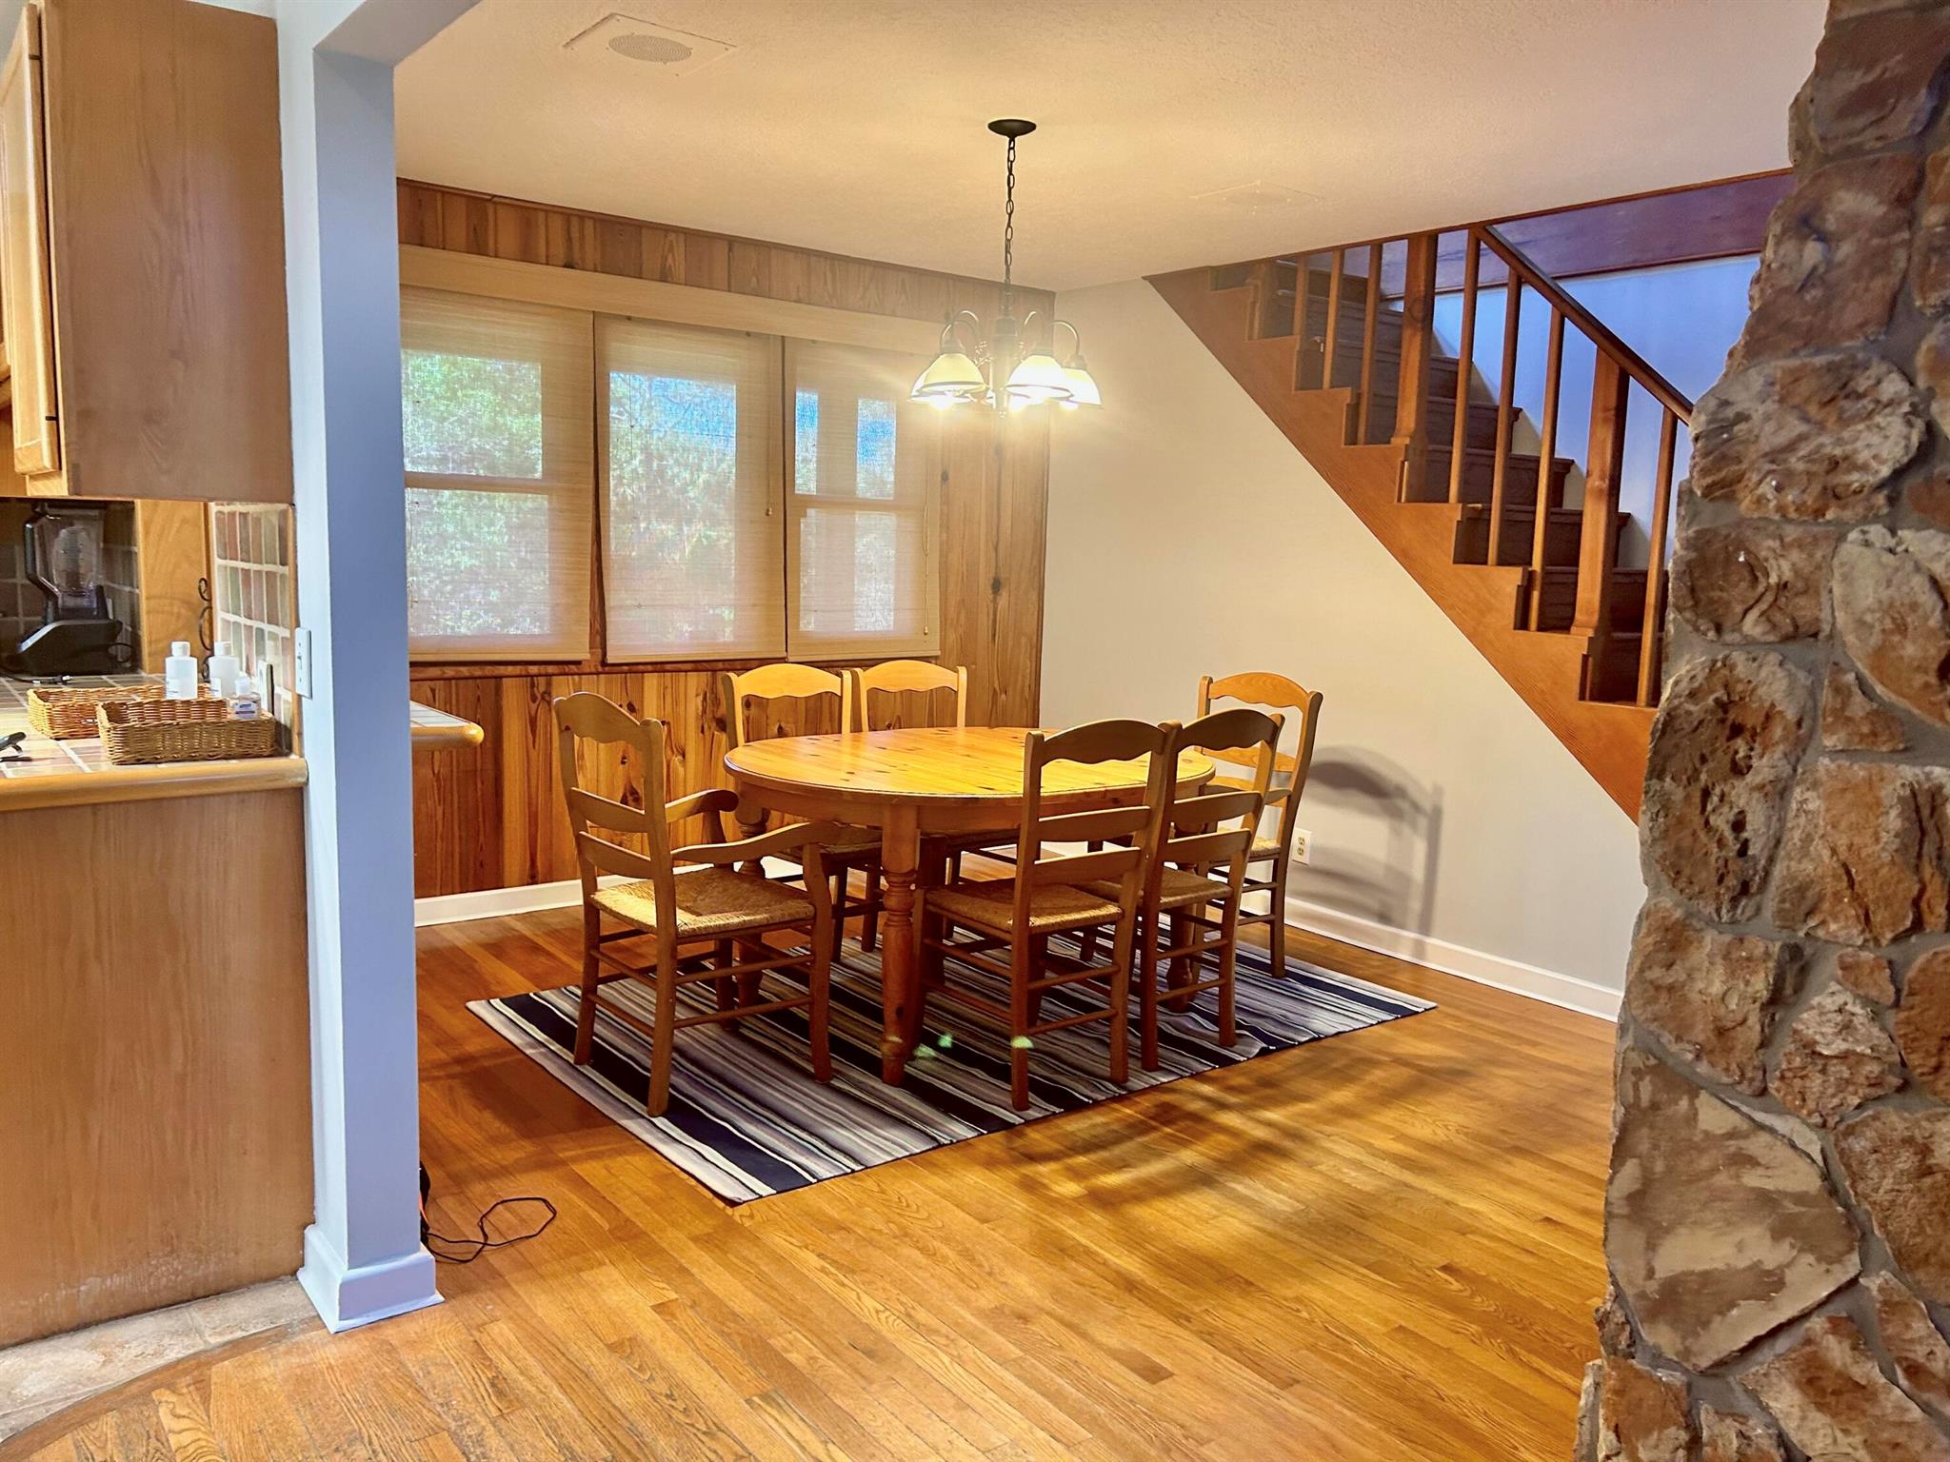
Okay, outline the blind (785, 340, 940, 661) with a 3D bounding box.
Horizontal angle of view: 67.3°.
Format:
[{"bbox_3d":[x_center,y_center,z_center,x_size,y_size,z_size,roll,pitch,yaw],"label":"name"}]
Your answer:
[{"bbox_3d":[-0.426,-0.889,5.744,0.725,1.230,0.050,-4,10,-37],"label":"blind"}]

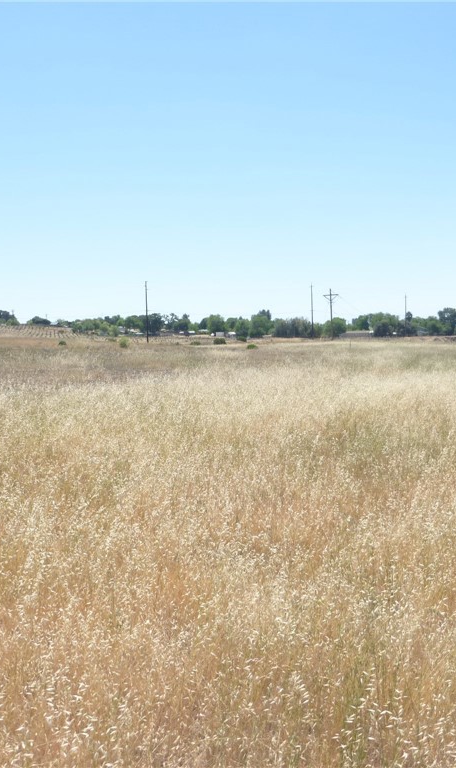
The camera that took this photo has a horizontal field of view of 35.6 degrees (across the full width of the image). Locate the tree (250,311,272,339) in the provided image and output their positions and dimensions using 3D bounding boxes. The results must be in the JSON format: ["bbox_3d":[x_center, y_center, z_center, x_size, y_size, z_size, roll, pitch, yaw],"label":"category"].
[{"bbox_3d":[7.690,-14.080,168.000,5.680,6.630,5.390,0,4,0],"label":"tree"}]

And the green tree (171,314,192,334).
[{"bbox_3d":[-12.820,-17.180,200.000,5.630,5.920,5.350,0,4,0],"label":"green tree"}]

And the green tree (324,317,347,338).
[{"bbox_3d":[24.980,-13.130,165.000,5.110,5.110,4.860,0,4,0],"label":"green tree"}]

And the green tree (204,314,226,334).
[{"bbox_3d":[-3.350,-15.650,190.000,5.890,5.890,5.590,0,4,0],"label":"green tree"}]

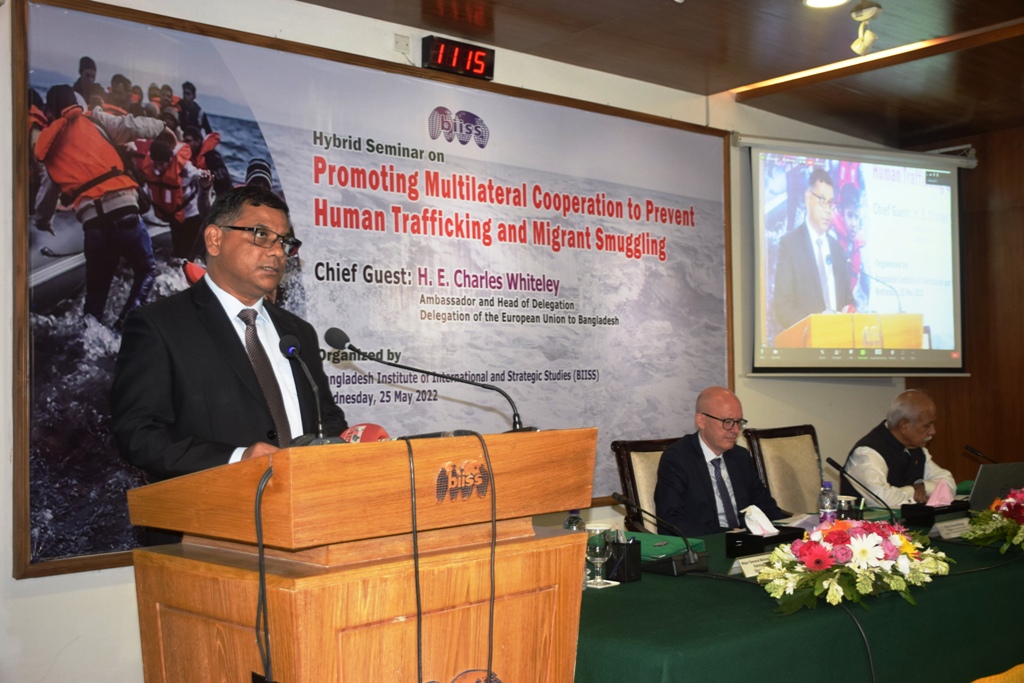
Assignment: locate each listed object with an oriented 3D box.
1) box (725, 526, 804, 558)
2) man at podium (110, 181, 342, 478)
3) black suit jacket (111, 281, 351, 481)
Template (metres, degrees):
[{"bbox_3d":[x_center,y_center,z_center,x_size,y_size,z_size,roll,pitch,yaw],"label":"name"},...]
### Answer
[{"bbox_3d":[0.771,0.615,3.365,0.208,0.074,0.131,0,-2,-41],"label":"box"},{"bbox_3d":[-0.593,0.517,2.354,0.540,1.745,0.480,0,-2,-41],"label":"man at podium"},{"bbox_3d":[-0.610,0.231,2.377,0.540,0.770,0.440,0,-2,-41],"label":"black suit jacket"}]

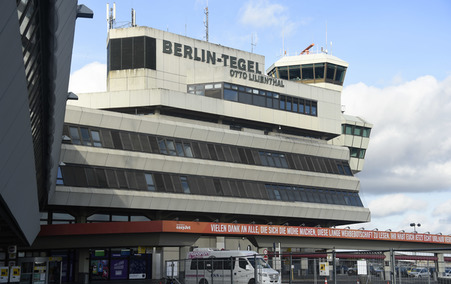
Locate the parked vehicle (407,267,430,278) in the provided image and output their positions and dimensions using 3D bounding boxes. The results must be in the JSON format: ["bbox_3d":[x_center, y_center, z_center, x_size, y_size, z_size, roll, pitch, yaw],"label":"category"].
[{"bbox_3d":[26.815,18.047,107.000,1.780,1.500,4.250,-7,-11,34],"label":"parked vehicle"}]

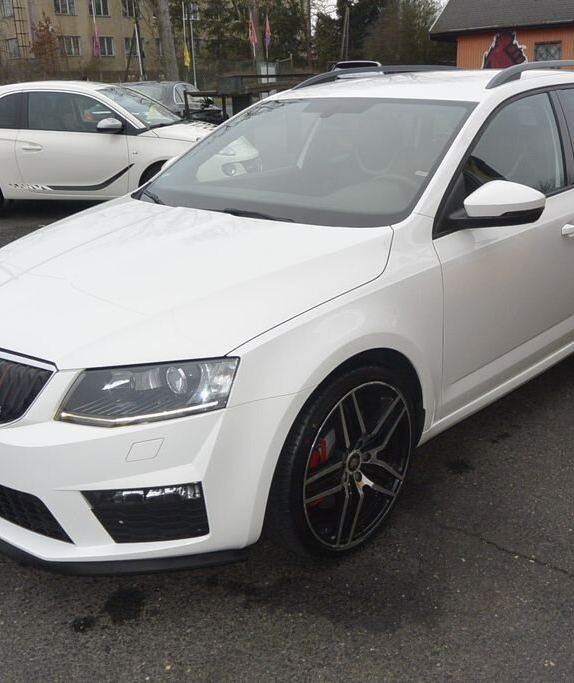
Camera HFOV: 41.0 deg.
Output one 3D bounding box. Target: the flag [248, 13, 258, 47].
[{"bbox_3d":[-1.247,-11.280,27.770,0.392,1.138,0.250,-2,19,-2],"label":"flag"}]

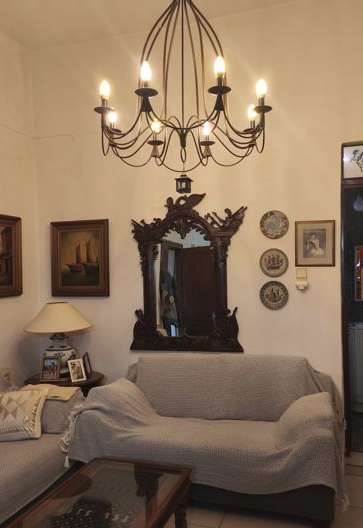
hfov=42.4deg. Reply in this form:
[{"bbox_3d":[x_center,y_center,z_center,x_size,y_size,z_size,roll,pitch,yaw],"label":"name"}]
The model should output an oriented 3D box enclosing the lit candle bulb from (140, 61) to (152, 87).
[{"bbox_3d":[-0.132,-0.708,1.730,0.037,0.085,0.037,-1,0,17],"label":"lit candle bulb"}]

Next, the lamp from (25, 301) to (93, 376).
[{"bbox_3d":[-0.938,0.580,3.570,0.510,0.560,0.510,-1,0,16],"label":"lamp"}]

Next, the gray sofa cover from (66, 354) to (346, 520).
[{"bbox_3d":[0.168,1.044,3.156,1.710,0.770,0.780,-1,0,16],"label":"gray sofa cover"}]

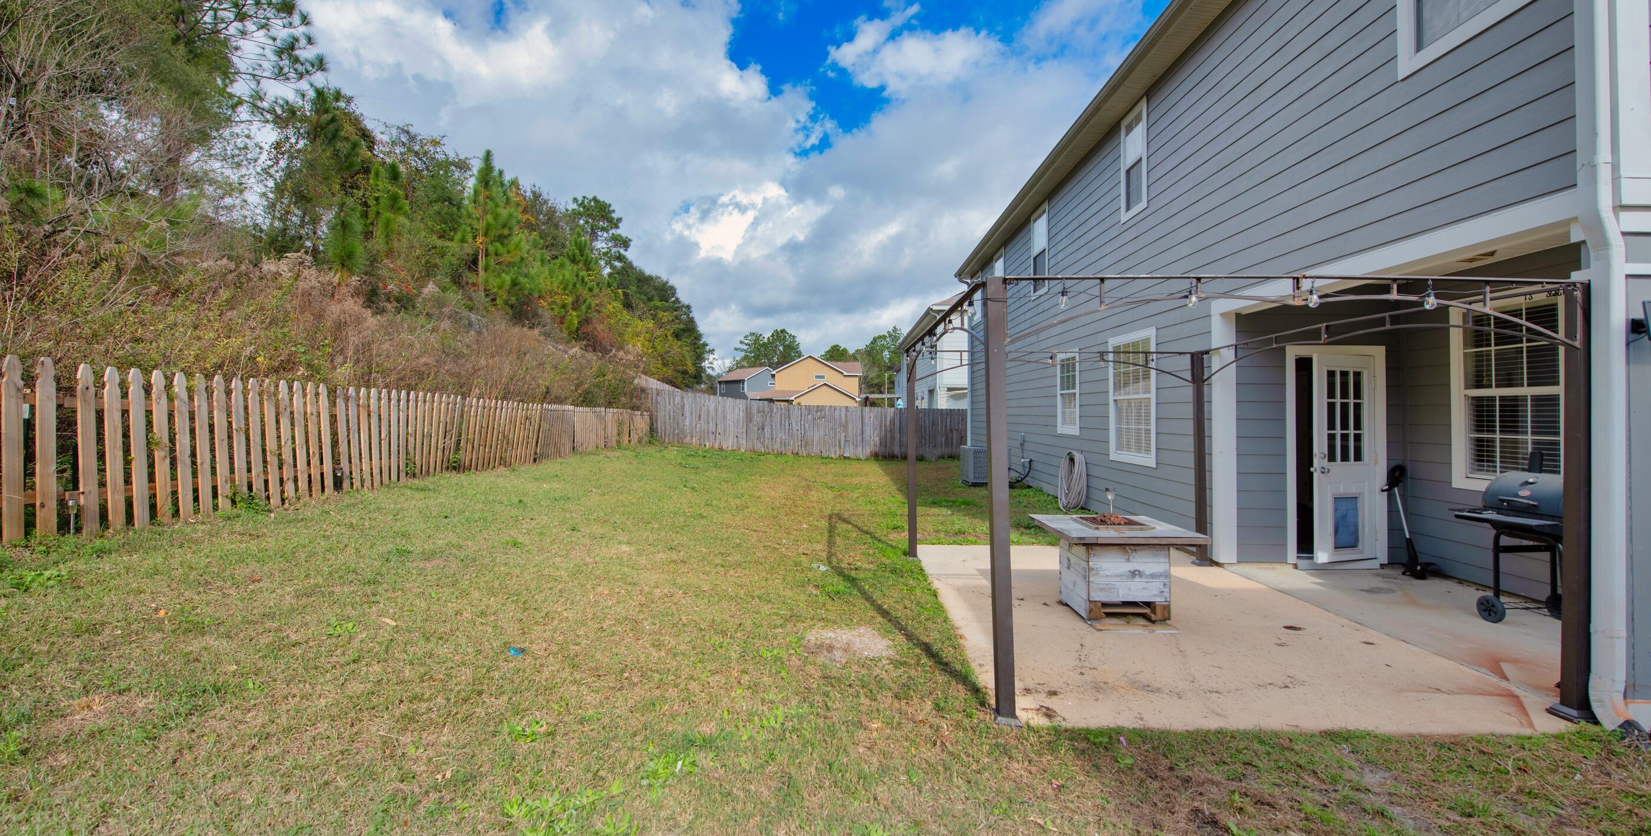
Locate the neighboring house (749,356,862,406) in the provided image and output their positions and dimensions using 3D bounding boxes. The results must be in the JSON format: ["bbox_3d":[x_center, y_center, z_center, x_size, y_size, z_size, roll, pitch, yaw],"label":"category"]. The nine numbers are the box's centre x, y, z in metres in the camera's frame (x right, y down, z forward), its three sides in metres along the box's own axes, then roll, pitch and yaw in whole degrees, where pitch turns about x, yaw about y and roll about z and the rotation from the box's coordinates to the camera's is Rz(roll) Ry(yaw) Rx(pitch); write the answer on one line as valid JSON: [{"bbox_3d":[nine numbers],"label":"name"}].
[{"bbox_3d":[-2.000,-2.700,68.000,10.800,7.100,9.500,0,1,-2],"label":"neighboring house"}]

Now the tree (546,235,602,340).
[{"bbox_3d":[-9.600,-5.100,24.600,2.000,4.100,2.000,0,1,0],"label":"tree"}]

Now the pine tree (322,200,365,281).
[{"bbox_3d":[-11.300,-4.100,15.000,0.900,1.950,0.900,0,1,0],"label":"pine tree"}]

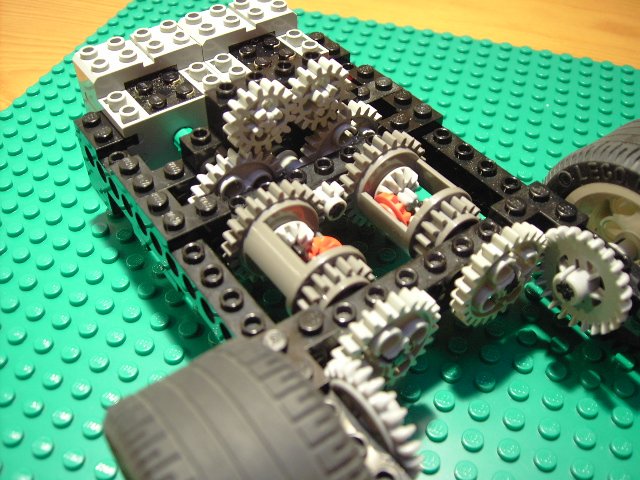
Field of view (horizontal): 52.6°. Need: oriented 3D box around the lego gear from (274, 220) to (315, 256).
[{"bbox_3d":[-0.006,0.002,0.146,0.013,0.013,0.005,-27,51,-25],"label":"lego gear"}]

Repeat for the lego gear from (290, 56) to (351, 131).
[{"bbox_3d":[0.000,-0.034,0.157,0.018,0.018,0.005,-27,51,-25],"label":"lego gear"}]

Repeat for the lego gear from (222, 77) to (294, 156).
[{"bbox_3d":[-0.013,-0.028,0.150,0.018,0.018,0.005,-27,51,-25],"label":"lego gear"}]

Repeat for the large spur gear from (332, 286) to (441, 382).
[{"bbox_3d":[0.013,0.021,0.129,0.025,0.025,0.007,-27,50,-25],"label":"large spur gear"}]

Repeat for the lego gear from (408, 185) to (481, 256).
[{"bbox_3d":[0.029,-0.002,0.149,0.020,0.020,0.007,-27,51,-25],"label":"lego gear"}]

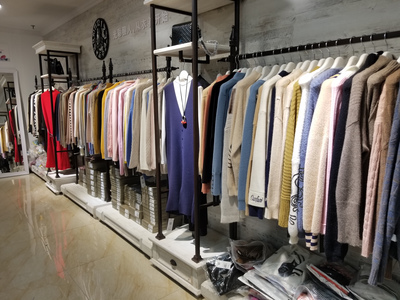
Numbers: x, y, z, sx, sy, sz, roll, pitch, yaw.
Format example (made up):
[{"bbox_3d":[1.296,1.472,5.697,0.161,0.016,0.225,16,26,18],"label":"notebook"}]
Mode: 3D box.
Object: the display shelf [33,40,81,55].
[{"bbox_3d":[-2.131,-1.475,4.449,0.503,0.129,0.612,-8,12,-40],"label":"display shelf"}]

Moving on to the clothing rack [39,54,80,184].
[{"bbox_3d":[-2.110,-0.506,4.611,0.422,1.863,0.503,-8,12,-40],"label":"clothing rack"}]

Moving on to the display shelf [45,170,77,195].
[{"bbox_3d":[-2.112,0.502,4.787,0.462,0.197,0.626,-8,12,-40],"label":"display shelf"}]

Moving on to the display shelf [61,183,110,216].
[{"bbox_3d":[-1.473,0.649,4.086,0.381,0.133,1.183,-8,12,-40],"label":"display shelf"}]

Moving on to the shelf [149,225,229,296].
[{"bbox_3d":[-0.051,0.869,2.476,0.469,0.193,0.632,-8,12,-40],"label":"shelf"}]

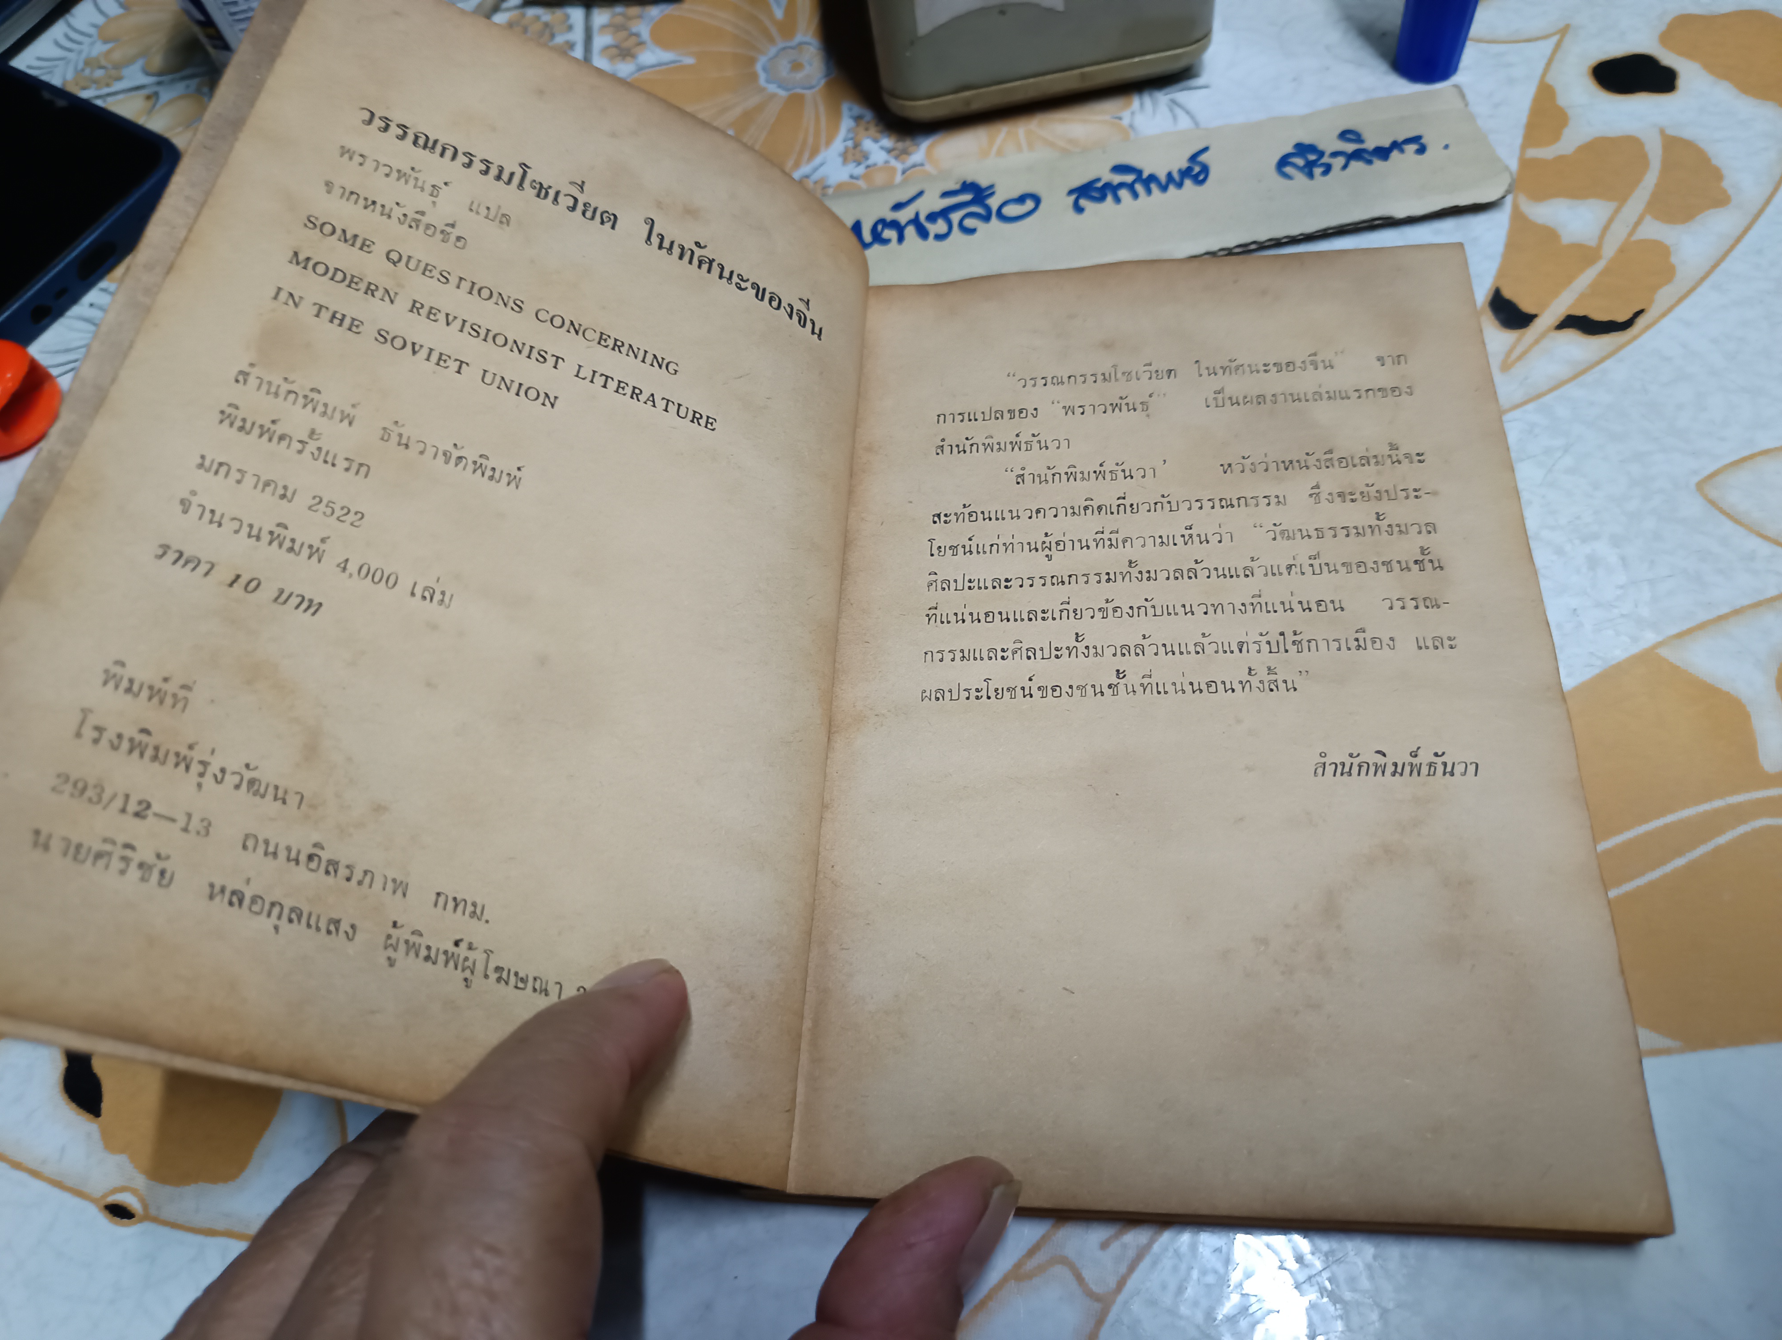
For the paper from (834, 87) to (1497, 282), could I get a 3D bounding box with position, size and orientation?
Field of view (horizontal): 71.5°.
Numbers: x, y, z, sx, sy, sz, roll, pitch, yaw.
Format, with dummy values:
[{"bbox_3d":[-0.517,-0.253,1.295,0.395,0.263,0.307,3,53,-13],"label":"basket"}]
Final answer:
[{"bbox_3d":[0.045,-0.102,0.279,0.172,0.004,0.038,-8,62,5],"label":"paper"}]

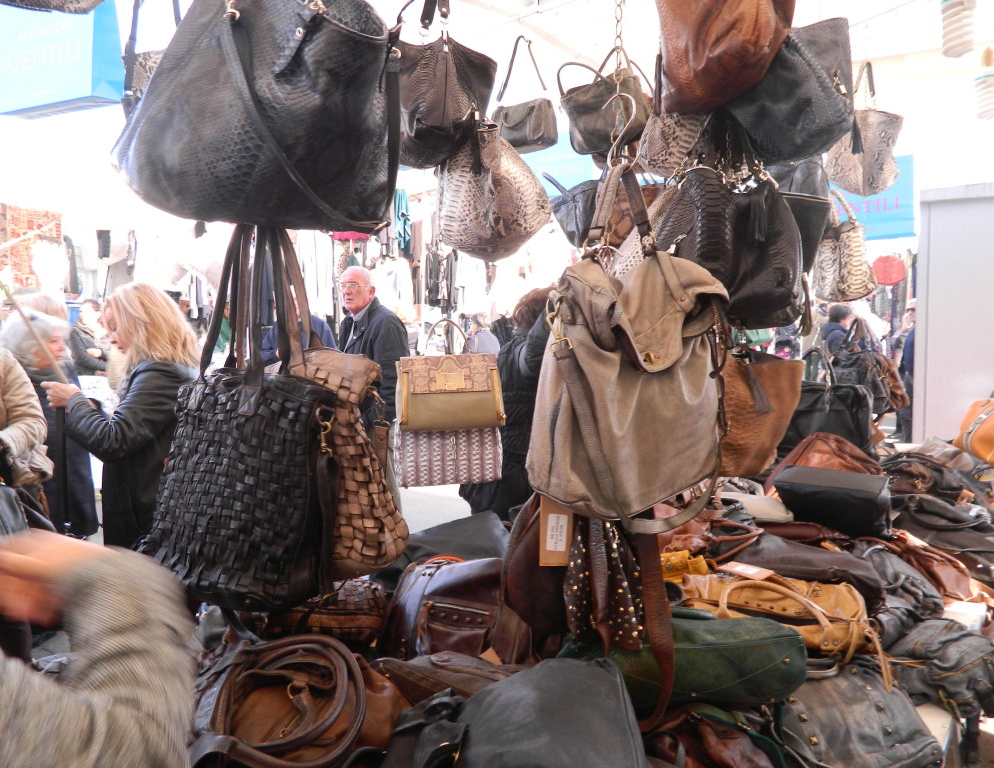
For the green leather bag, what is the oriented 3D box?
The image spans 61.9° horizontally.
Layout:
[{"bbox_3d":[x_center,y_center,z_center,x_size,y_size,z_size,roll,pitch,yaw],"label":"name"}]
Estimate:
[{"bbox_3d":[0.325,0.487,1.450,0.410,0.135,0.250,0,1,1],"label":"green leather bag"}]

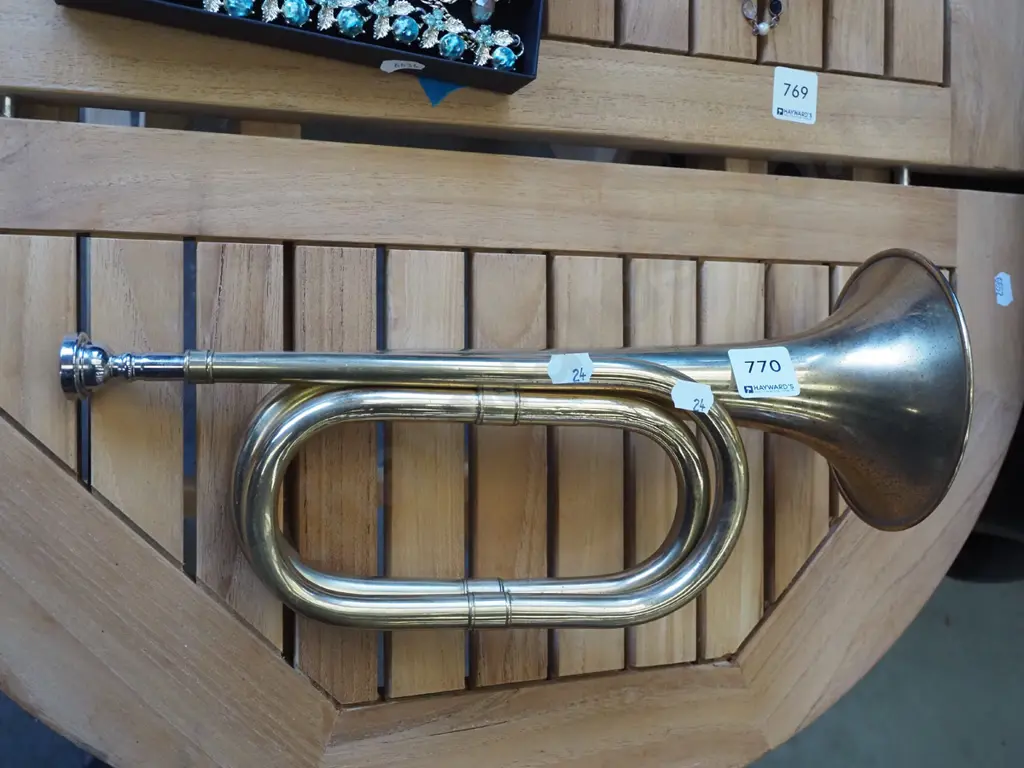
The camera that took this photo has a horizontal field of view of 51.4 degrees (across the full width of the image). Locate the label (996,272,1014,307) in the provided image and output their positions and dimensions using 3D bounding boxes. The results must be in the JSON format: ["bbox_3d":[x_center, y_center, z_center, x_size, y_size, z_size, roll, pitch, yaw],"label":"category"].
[{"bbox_3d":[0.353,-0.068,0.762,0.015,0.001,0.024,-11,95,-22],"label":"label"}]

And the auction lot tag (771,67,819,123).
[{"bbox_3d":[0.184,-0.187,0.691,0.034,0.001,0.034,4,90,-22],"label":"auction lot tag"}]

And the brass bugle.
[{"bbox_3d":[-0.004,0.023,0.579,0.453,0.165,0.218,2,90,-11],"label":"brass bugle"}]

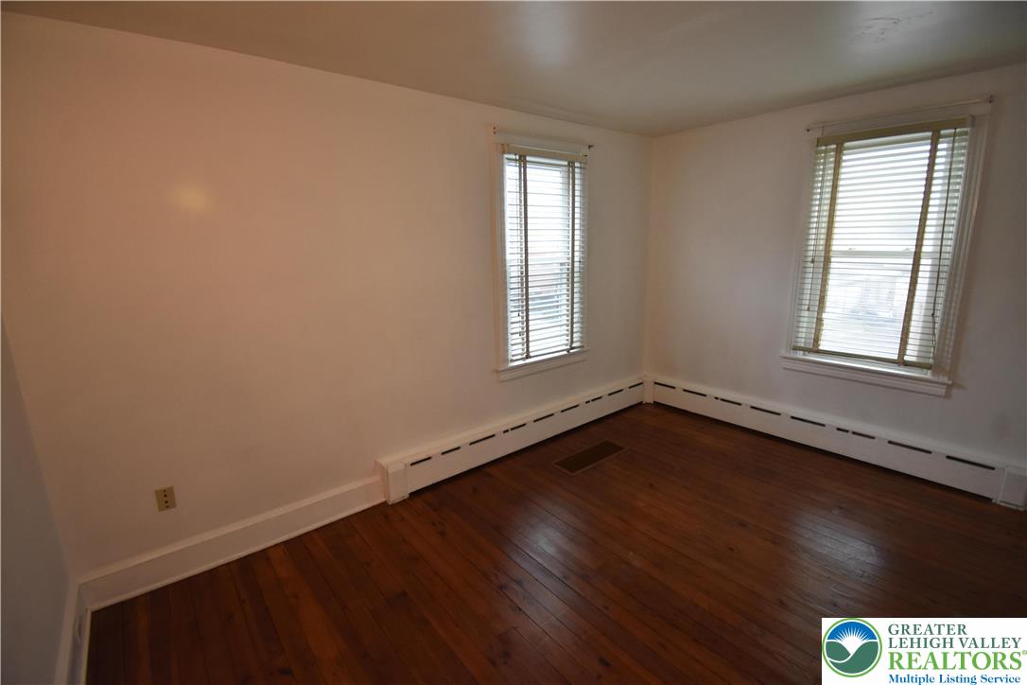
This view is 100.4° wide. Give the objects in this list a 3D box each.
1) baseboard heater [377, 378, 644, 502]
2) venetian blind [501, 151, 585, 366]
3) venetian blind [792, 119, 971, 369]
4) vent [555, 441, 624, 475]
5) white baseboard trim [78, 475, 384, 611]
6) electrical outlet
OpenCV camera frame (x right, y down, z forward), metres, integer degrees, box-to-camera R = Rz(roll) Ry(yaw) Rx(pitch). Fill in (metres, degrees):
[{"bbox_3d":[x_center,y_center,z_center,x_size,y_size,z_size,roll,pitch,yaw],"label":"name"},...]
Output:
[{"bbox_3d":[0.243,0.700,3.567,2.732,0.271,0.084,-11,16,-36],"label":"baseboard heater"},{"bbox_3d":[0.278,-0.663,3.374,0.815,1.569,0.060,-11,16,-36],"label":"venetian blind"},{"bbox_3d":[2.442,-0.628,2.929,0.060,1.536,0.776,-12,16,-39],"label":"venetian blind"},{"bbox_3d":[0.601,0.883,3.322,0.591,0.012,0.186,-11,16,-36],"label":"vent"},{"bbox_3d":[-1.423,1.063,2.394,1.420,0.184,0.026,-11,16,-36],"label":"white baseboard trim"},{"bbox_3d":[-1.717,0.776,2.114,0.068,0.113,0.008,-11,16,-36],"label":"electrical outlet"}]

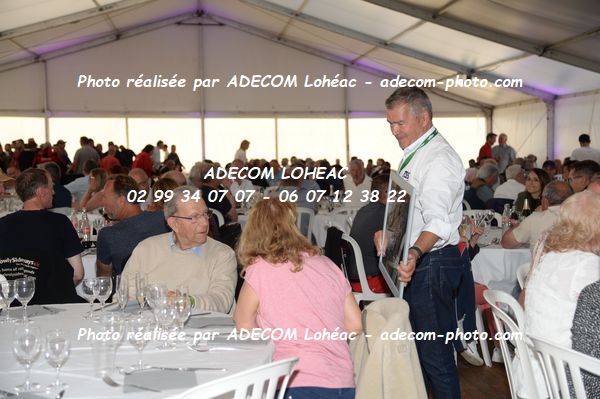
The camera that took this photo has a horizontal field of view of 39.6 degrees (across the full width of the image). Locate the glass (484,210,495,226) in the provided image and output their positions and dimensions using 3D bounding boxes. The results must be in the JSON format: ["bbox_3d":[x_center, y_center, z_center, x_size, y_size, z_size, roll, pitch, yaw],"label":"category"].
[{"bbox_3d":[1.639,0.175,7.200,0.078,0.175,0.078,-1,3,0],"label":"glass"}]

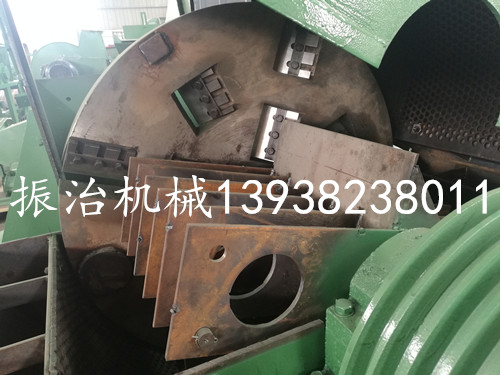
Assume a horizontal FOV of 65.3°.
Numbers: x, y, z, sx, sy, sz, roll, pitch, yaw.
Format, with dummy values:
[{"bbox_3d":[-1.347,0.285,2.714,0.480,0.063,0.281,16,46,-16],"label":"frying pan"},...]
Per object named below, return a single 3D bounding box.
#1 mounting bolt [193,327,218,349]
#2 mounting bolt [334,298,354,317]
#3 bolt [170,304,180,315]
[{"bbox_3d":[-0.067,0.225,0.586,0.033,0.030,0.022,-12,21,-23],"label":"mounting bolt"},{"bbox_3d":[0.140,0.177,0.577,0.029,0.018,0.029,-12,21,-23],"label":"mounting bolt"},{"bbox_3d":[-0.107,0.176,0.562,0.015,0.015,0.014,-12,21,-23],"label":"bolt"}]

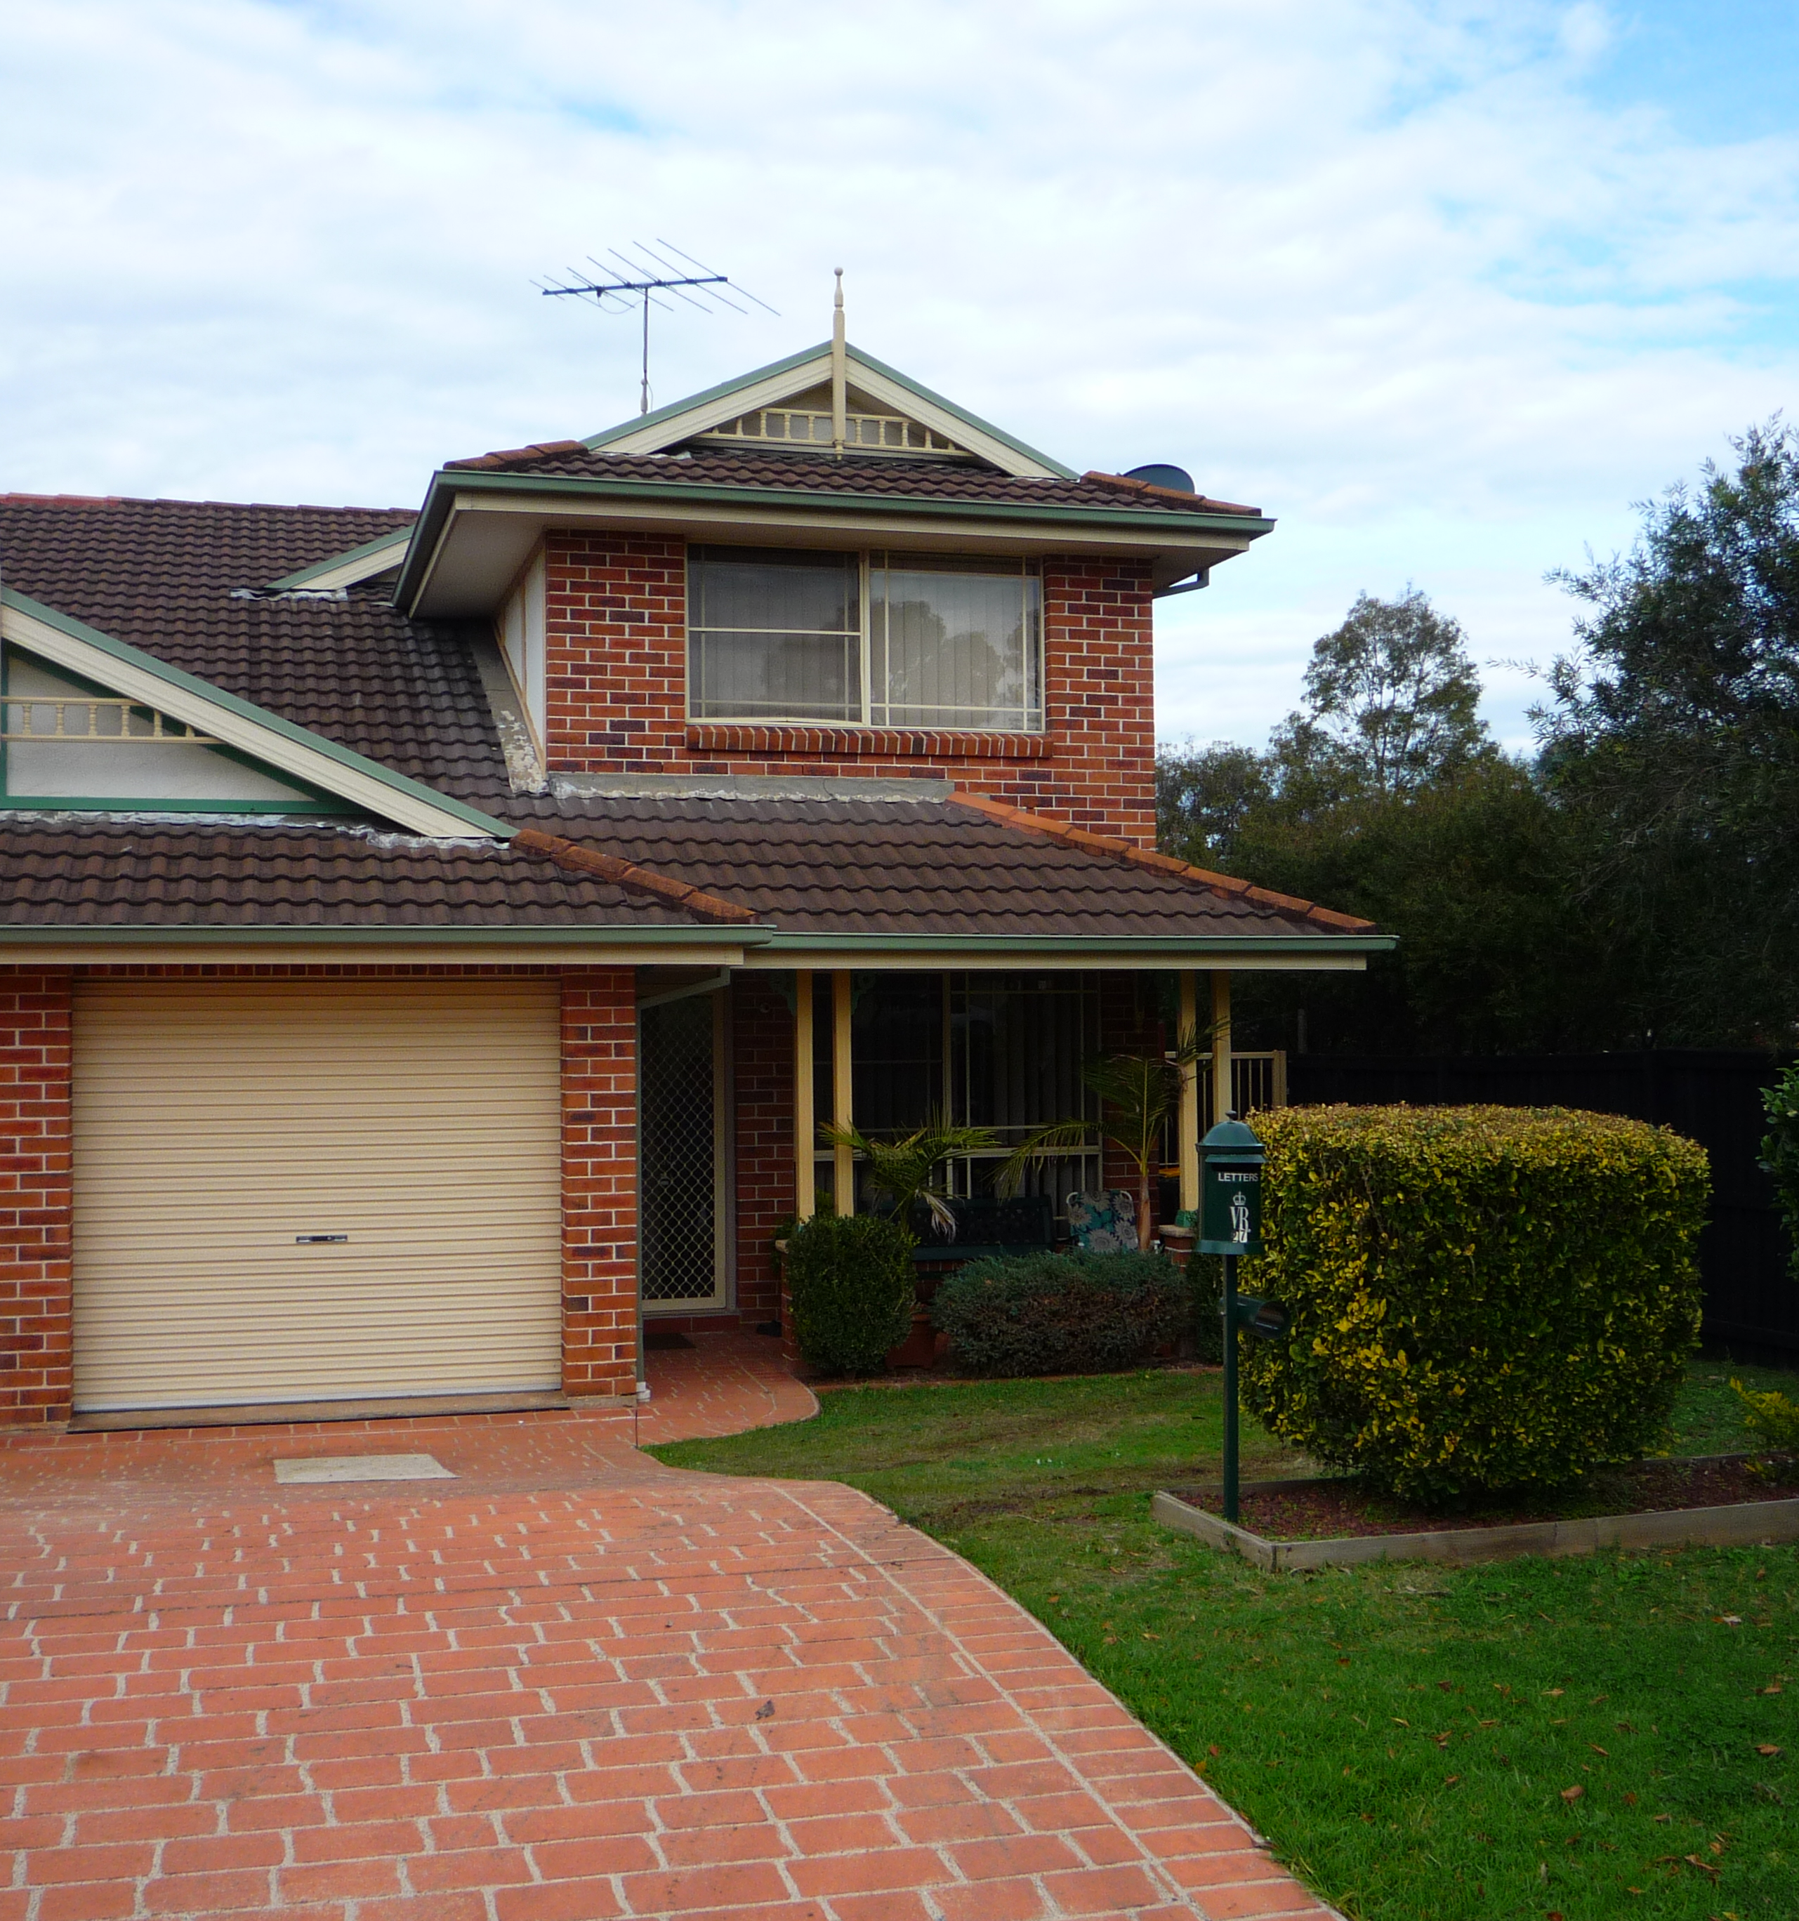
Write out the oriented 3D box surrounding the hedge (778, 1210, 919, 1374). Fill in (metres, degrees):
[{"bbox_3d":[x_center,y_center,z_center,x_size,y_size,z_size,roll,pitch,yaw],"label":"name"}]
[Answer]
[{"bbox_3d":[-0.275,1.837,12.200,0.760,0.900,0.740,0,-2,0],"label":"hedge"}]

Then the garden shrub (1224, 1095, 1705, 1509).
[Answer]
[{"bbox_3d":[2.065,1.237,8.050,1.420,1.450,1.120,0,-2,-16],"label":"garden shrub"}]

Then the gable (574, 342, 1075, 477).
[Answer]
[{"bbox_3d":[-0.469,-3.636,14.746,3.320,0.820,0.300,0,-2,-16],"label":"gable"}]

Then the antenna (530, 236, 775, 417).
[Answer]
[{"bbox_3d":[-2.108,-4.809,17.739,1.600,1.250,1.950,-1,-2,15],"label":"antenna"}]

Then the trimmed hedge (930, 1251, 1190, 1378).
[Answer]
[{"bbox_3d":[0.907,1.972,12.500,1.420,0.690,0.850,0,-2,-16],"label":"trimmed hedge"}]

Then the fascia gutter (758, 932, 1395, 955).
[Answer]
[{"bbox_3d":[1.014,-0.092,12.523,3.838,0.110,0.120,0,-2,-16],"label":"fascia gutter"}]

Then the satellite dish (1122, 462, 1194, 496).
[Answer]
[{"bbox_3d":[1.855,-3.403,16.200,0.640,0.620,0.320,-1,-16,16],"label":"satellite dish"}]

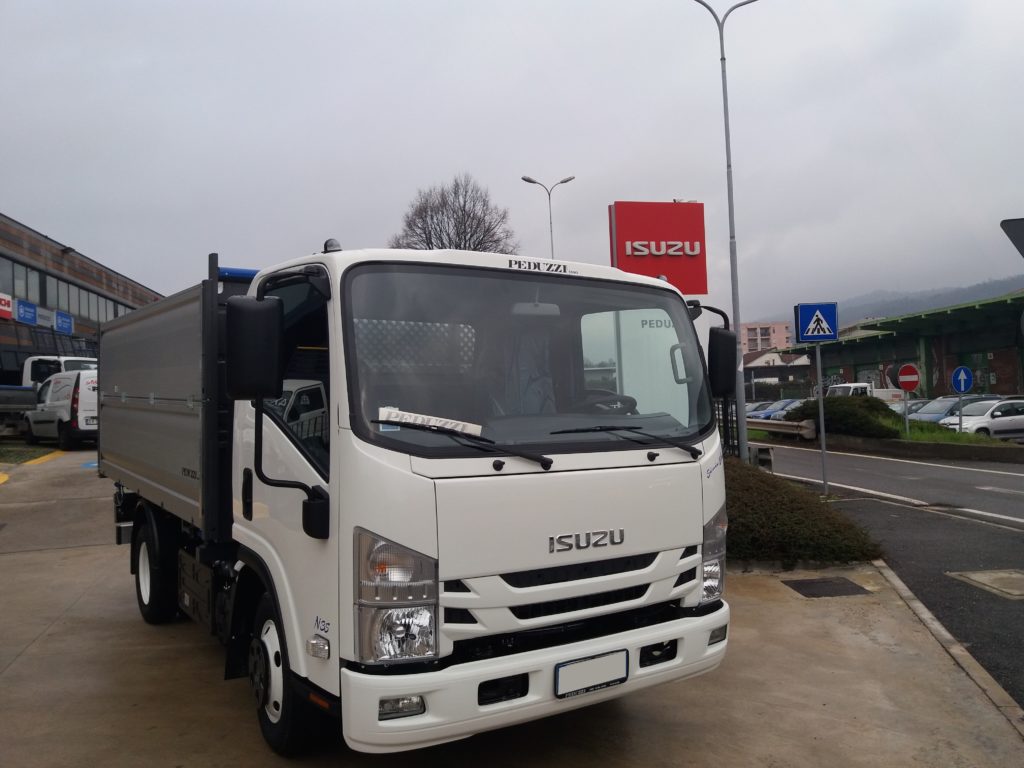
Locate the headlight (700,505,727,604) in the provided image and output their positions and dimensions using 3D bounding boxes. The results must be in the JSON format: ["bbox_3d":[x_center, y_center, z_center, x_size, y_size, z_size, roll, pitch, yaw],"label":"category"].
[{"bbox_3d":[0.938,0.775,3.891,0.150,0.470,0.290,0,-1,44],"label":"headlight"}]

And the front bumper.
[{"bbox_3d":[0.251,1.135,3.370,1.912,0.294,0.268,0,-1,-34],"label":"front bumper"}]

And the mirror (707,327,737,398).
[{"bbox_3d":[1.092,-0.110,4.301,0.182,0.374,0.086,0,-1,-34],"label":"mirror"}]

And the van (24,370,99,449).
[{"bbox_3d":[-10.780,0.640,20.900,4.050,1.820,1.830,-1,-1,45],"label":"van"}]

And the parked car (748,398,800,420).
[{"bbox_3d":[16.767,1.862,50.022,4.000,1.530,1.720,-2,-2,-10],"label":"parked car"}]

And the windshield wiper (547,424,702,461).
[{"bbox_3d":[0.500,0.254,3.542,0.835,0.151,0.104,0,-1,-34],"label":"windshield wiper"}]

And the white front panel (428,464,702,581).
[{"bbox_3d":[0.312,0.536,3.353,1.380,0.380,0.110,1,-1,-35],"label":"white front panel"}]

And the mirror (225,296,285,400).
[{"bbox_3d":[-0.933,-0.129,2.979,0.210,0.375,0.100,1,-1,-15],"label":"mirror"}]

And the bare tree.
[{"bbox_3d":[-2.730,-4.000,40.000,7.200,12.000,7.200,-2,-1,0],"label":"bare tree"}]

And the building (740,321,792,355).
[{"bbox_3d":[71.300,-6.000,233.000,14.500,22.000,13.000,-2,-1,10],"label":"building"}]

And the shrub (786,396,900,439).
[{"bbox_3d":[12.800,1.275,32.000,3.700,1.550,4.000,-2,-2,0],"label":"shrub"}]

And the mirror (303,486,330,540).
[{"bbox_3d":[-0.732,0.495,3.121,0.090,0.205,0.110,1,-1,-15],"label":"mirror"}]

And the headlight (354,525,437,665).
[{"bbox_3d":[-0.407,0.740,2.934,0.258,0.476,0.186,0,-1,-34],"label":"headlight"}]

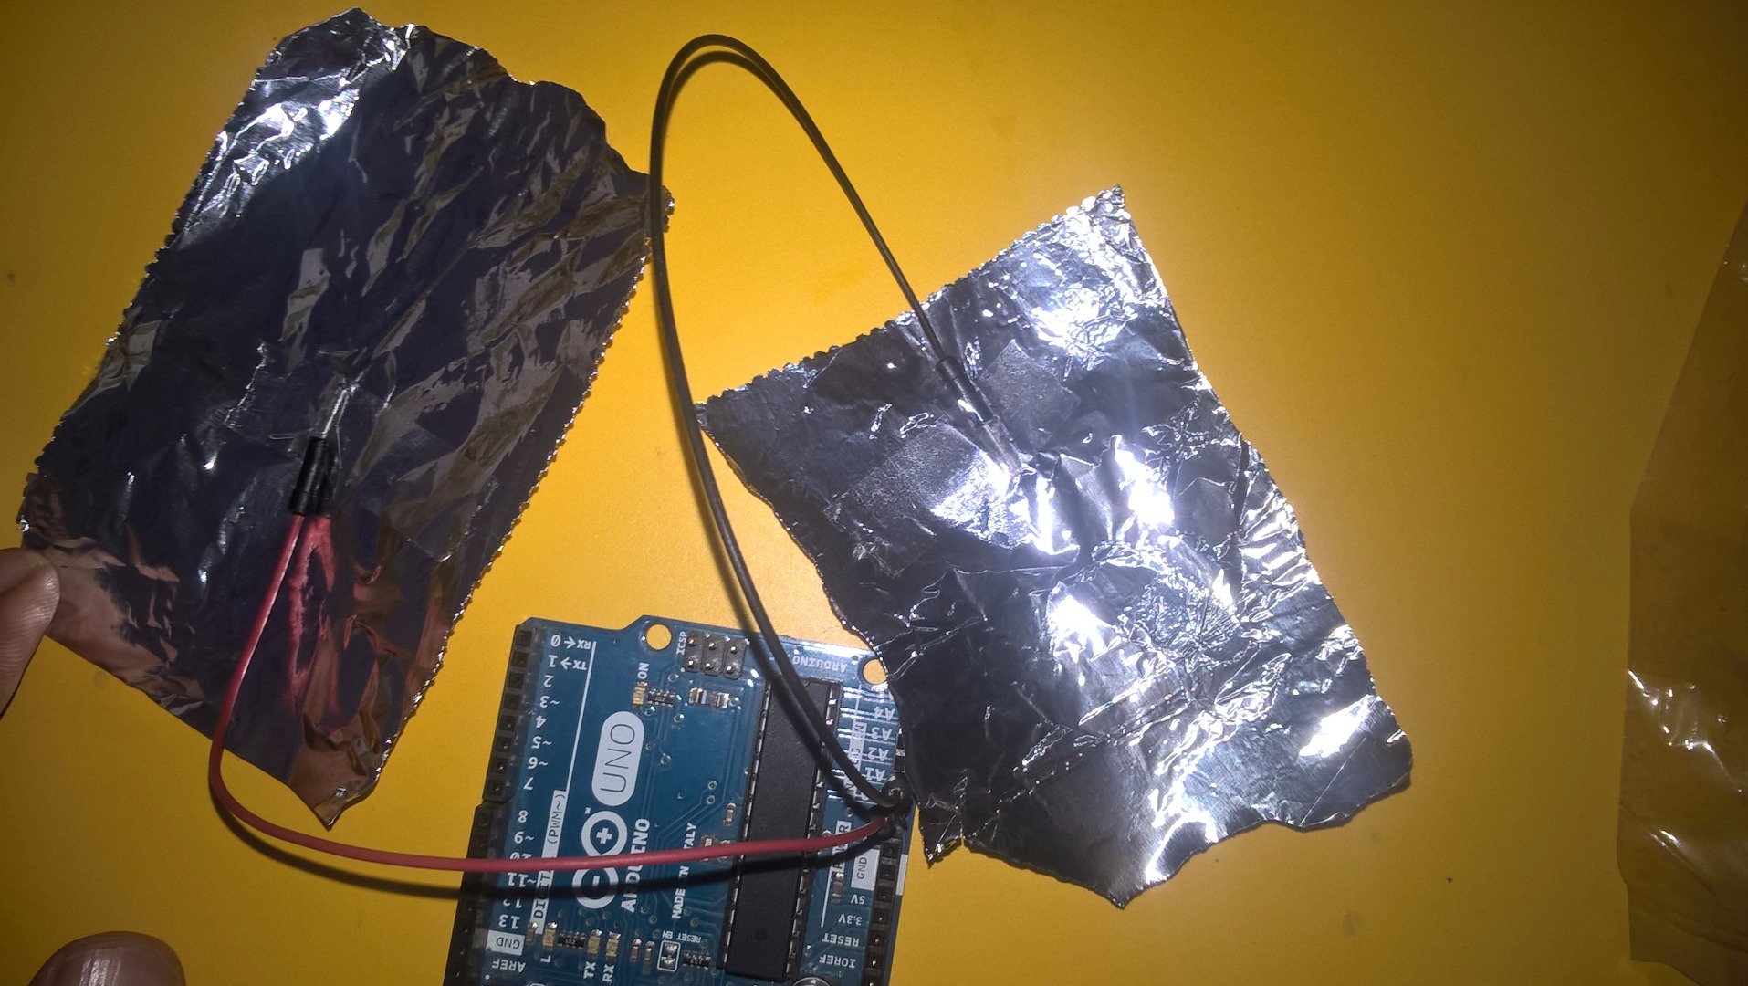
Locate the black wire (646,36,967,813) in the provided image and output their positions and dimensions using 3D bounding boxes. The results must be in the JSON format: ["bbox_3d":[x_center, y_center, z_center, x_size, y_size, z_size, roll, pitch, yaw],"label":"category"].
[{"bbox_3d":[-0.005,-0.012,0.163,0.033,0.042,0.090,-14,85,-3],"label":"black wire"}]

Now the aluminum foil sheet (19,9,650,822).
[{"bbox_3d":[-0.071,-0.013,0.178,0.058,0.010,0.097,27,84,1],"label":"aluminum foil sheet"}]

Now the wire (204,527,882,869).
[{"bbox_3d":[-0.042,0.033,0.162,0.083,0.029,0.031,25,84,1],"label":"wire"}]

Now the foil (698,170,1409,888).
[{"bbox_3d":[0.025,0.012,0.177,0.064,0.013,0.089,-27,86,-4],"label":"foil"}]

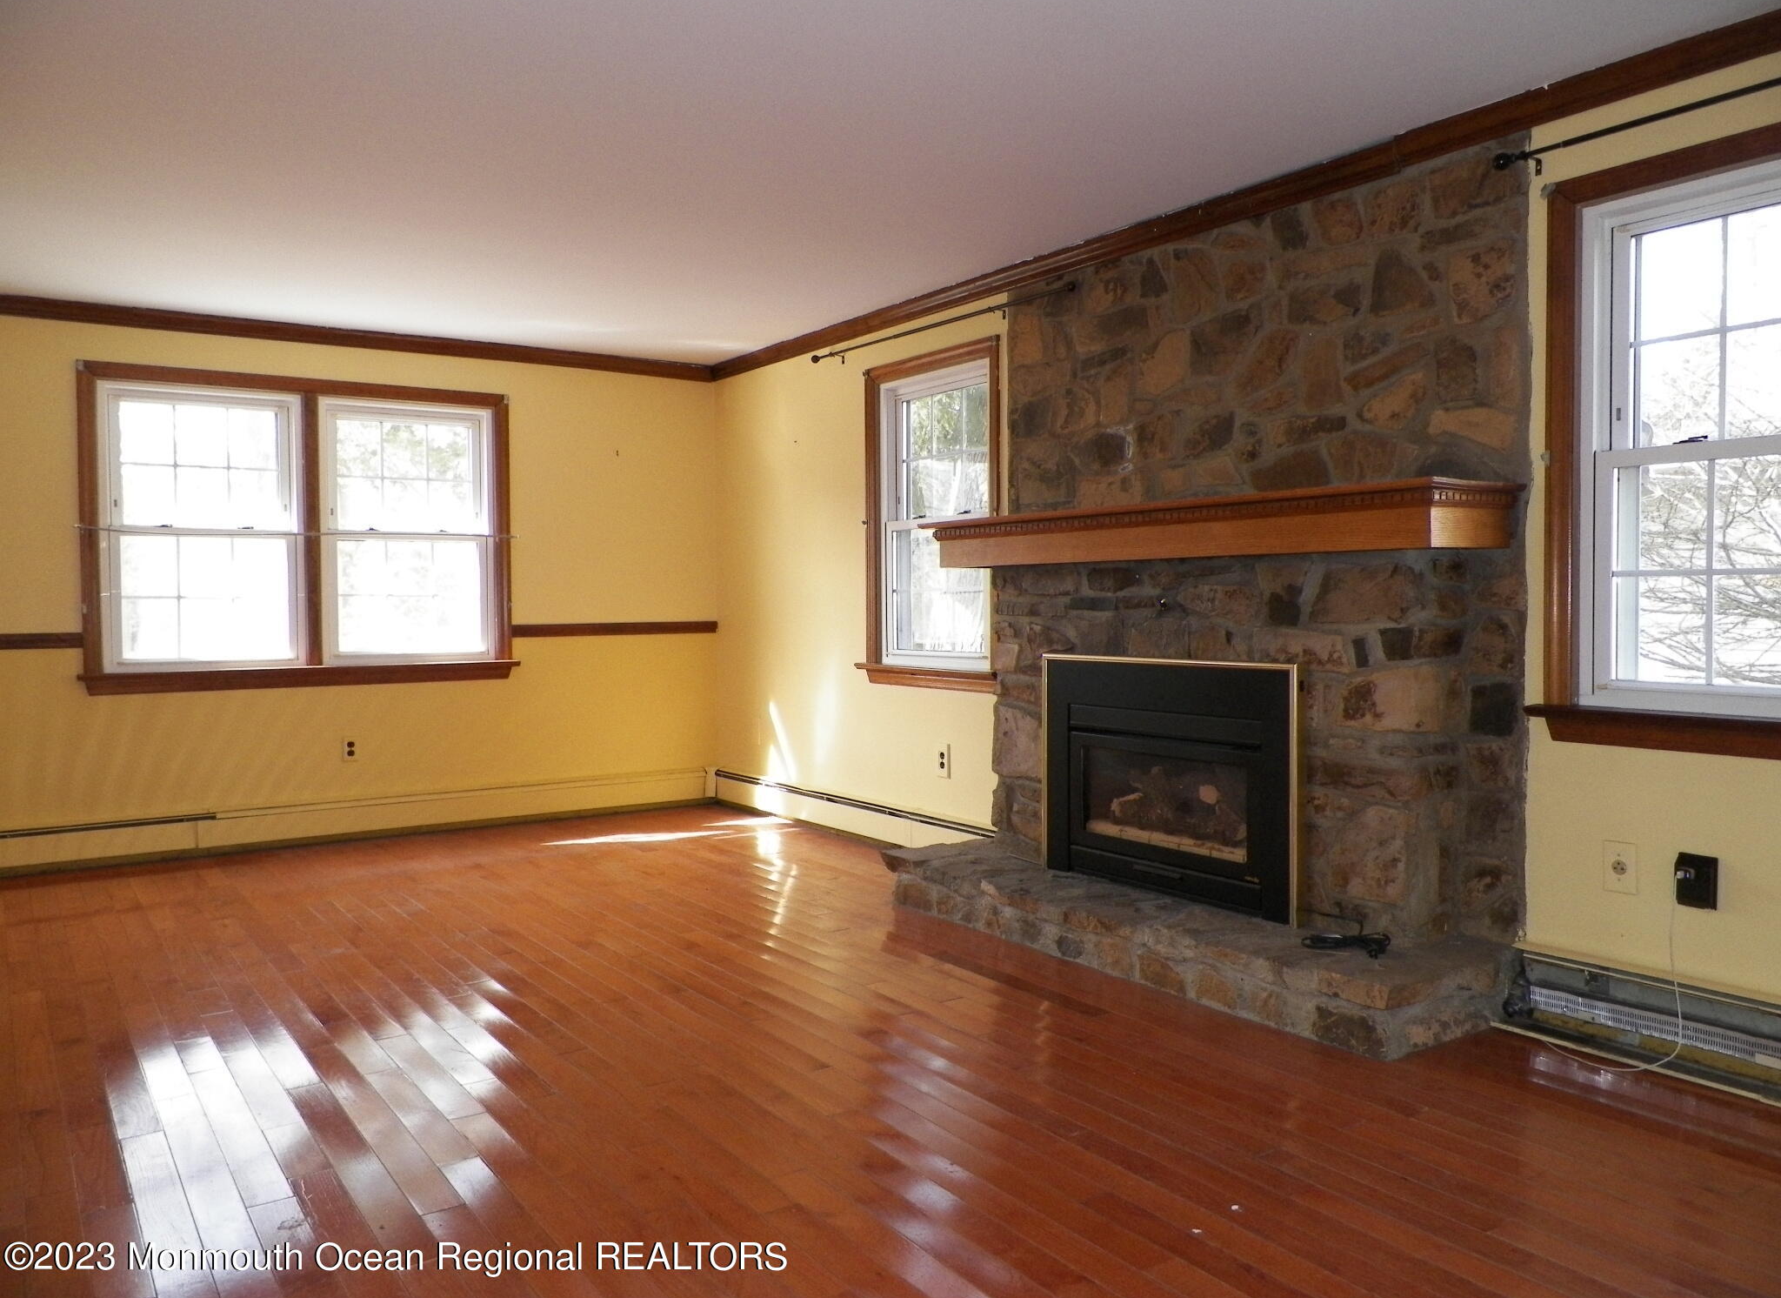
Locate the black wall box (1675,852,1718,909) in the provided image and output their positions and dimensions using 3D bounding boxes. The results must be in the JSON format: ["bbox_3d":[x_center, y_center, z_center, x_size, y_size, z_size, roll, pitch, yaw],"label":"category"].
[{"bbox_3d":[1.865,0.539,2.970,0.030,0.121,0.078,-2,3,-35],"label":"black wall box"}]

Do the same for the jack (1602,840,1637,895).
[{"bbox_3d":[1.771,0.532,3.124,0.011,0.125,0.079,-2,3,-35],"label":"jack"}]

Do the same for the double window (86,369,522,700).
[{"bbox_3d":[-2.619,-0.528,5.859,1.839,1.387,0.080,-2,3,-35],"label":"double window"}]

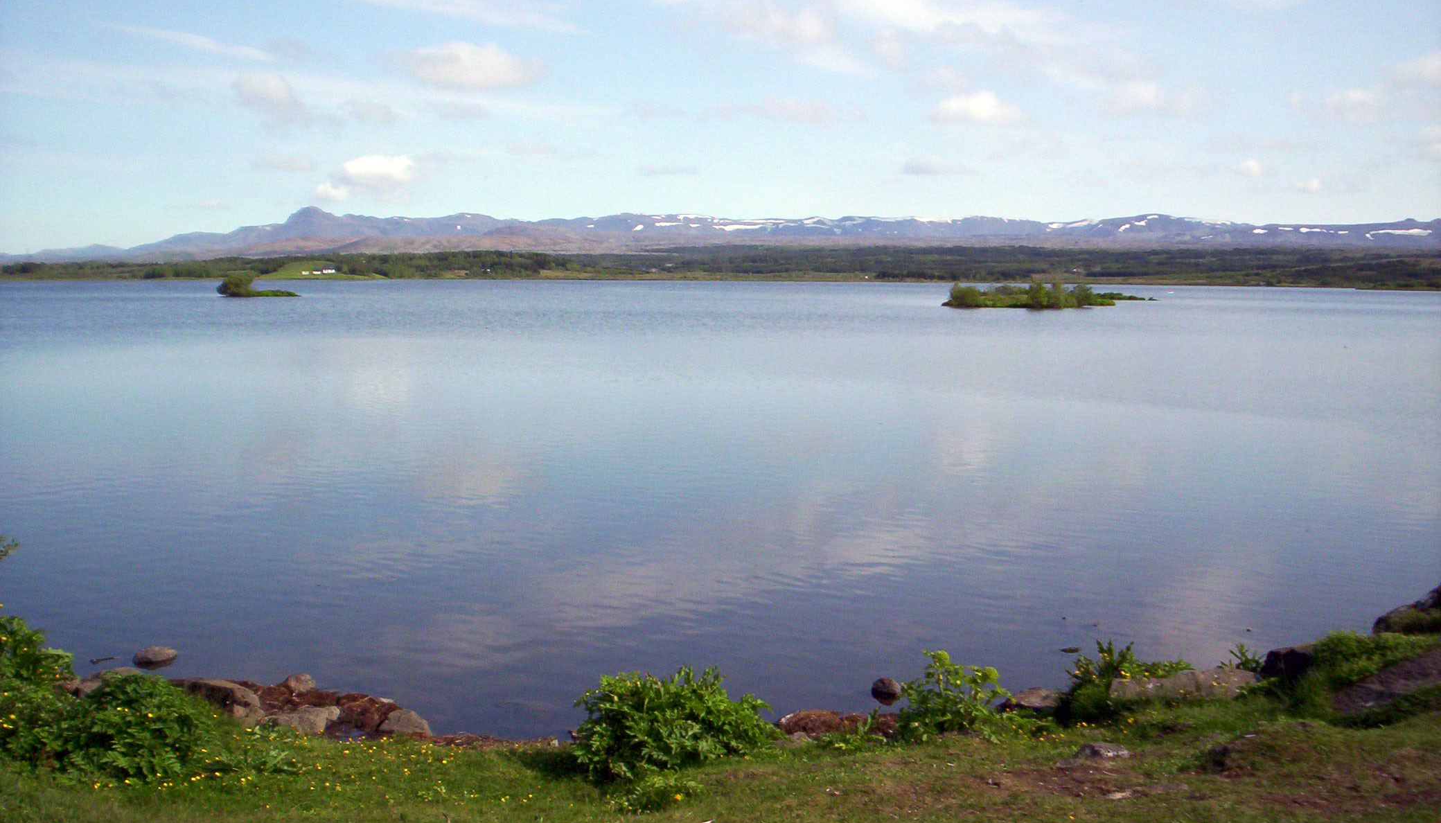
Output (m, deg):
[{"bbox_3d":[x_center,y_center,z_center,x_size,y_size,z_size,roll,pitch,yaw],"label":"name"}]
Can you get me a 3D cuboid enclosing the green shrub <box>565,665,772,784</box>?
[{"bbox_3d":[-0.200,1.300,6.500,0.850,0.430,0.720,0,5,0],"label":"green shrub"}]

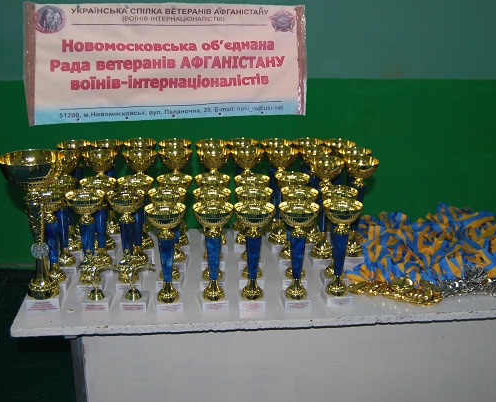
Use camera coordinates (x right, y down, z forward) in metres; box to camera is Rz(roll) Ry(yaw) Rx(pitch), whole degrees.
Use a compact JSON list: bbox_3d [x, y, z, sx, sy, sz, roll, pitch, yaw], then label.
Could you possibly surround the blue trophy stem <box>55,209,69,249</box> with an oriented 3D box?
[{"bbox_3d":[-0.458,0.071,1.497,0.034,0.102,0.034,-1,18,-5],"label":"blue trophy stem"}]

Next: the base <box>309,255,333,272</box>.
[{"bbox_3d":[0.221,0.173,1.799,0.066,0.026,0.066,-1,19,-6],"label":"base"}]

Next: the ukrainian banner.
[{"bbox_3d":[-0.405,-0.689,3.069,1.395,0.595,0.020,-1,18,-6],"label":"ukrainian banner"}]

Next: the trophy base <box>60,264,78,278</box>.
[{"bbox_3d":[-0.518,0.188,1.712,0.066,0.025,0.066,-1,19,-6],"label":"trophy base"}]

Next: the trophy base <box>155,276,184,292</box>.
[{"bbox_3d":[-0.190,0.193,1.452,0.056,0.022,0.056,-1,18,-5],"label":"trophy base"}]

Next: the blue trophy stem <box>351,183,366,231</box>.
[{"bbox_3d":[0.285,0.019,1.562,0.033,0.122,0.033,-1,18,-5],"label":"blue trophy stem"}]

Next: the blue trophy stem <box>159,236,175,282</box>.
[{"bbox_3d":[-0.202,0.147,1.498,0.041,0.122,0.041,-1,19,-6],"label":"blue trophy stem"}]

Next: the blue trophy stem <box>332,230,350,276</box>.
[{"bbox_3d":[0.209,0.123,1.351,0.034,0.102,0.034,-1,18,-5],"label":"blue trophy stem"}]

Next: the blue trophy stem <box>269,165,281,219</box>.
[{"bbox_3d":[0.077,-0.021,1.671,0.033,0.127,0.033,-1,18,-5],"label":"blue trophy stem"}]

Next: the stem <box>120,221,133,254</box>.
[{"bbox_3d":[-0.320,0.113,1.588,0.041,0.120,0.041,-1,19,-6],"label":"stem"}]

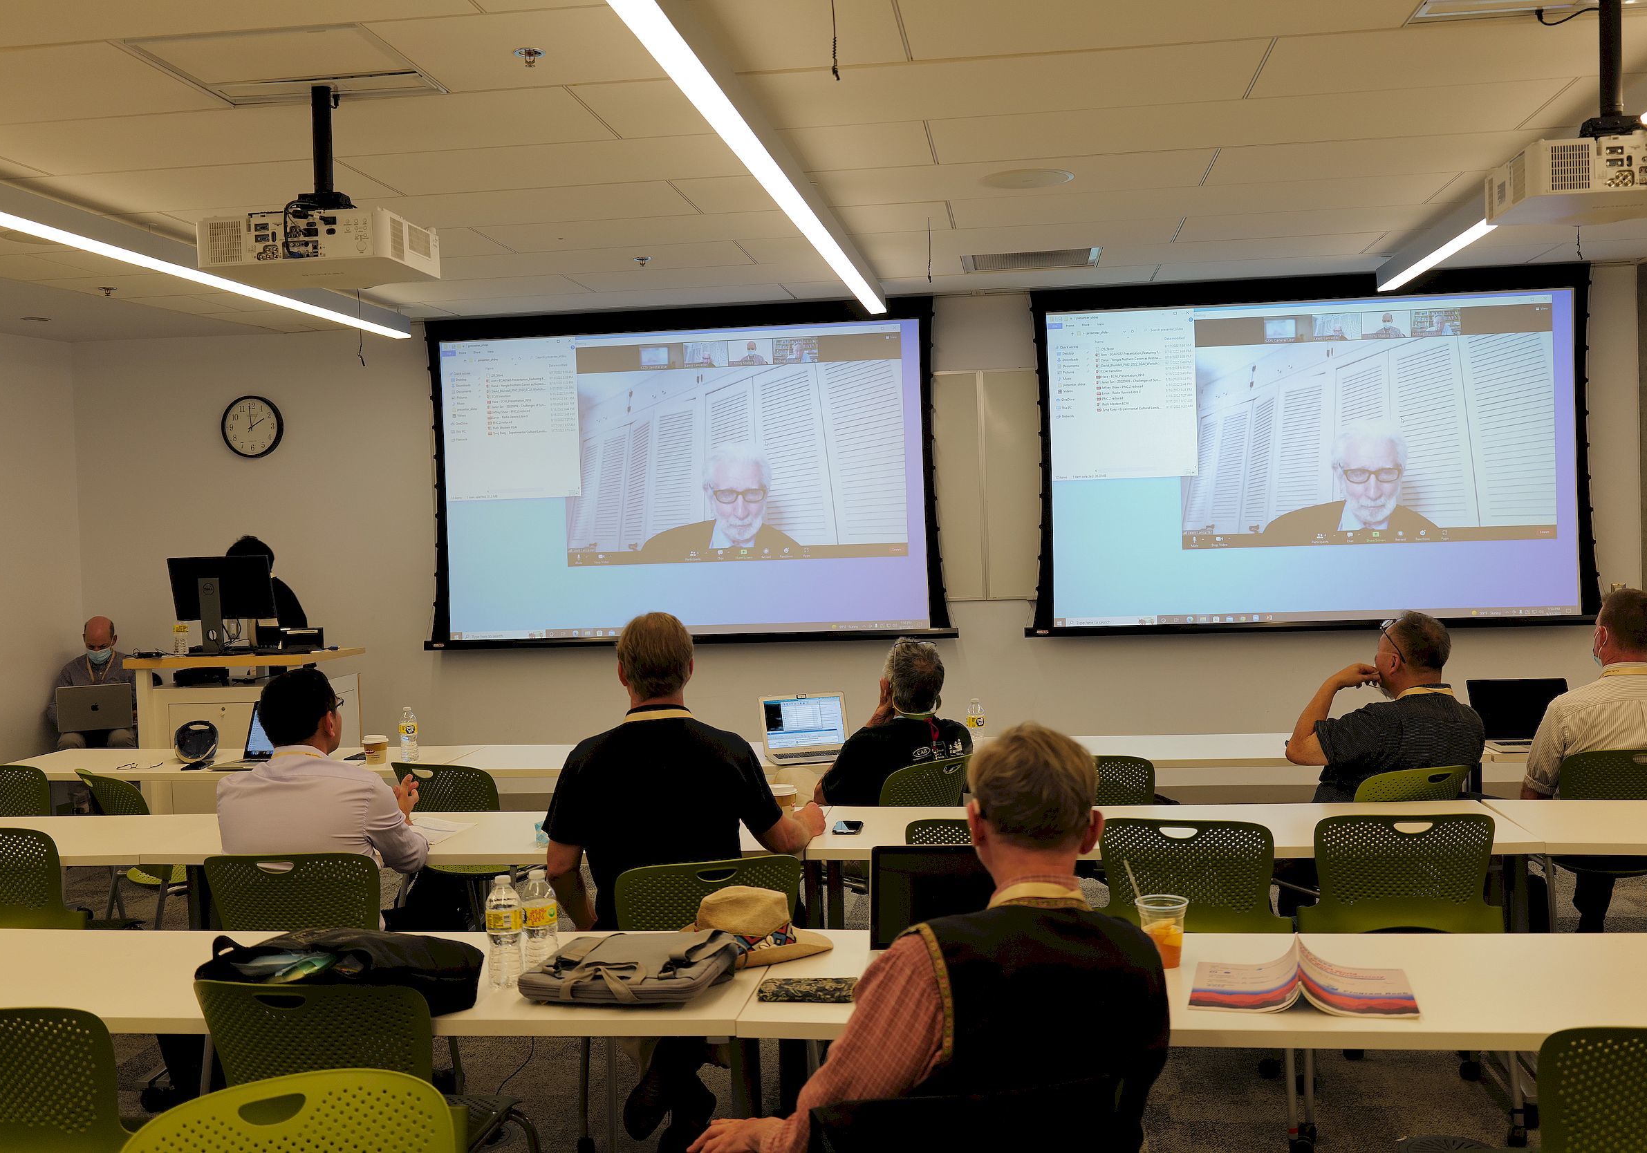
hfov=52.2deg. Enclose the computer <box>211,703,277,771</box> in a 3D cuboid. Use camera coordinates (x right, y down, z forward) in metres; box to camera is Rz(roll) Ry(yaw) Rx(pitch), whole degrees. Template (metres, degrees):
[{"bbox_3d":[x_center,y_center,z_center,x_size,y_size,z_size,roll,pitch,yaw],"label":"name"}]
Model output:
[{"bbox_3d":[-2.049,0.596,6.260,0.330,0.224,0.312,-1,2,13],"label":"computer"}]

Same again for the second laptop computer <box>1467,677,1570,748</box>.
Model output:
[{"bbox_3d":[2.440,0.474,5.766,0.348,0.220,0.330,-2,2,7],"label":"second laptop computer"}]

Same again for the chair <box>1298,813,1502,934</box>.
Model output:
[{"bbox_3d":[1.472,0.985,4.366,0.530,0.820,0.540,-2,2,7],"label":"chair"}]

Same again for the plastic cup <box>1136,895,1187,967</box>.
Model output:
[{"bbox_3d":[0.625,0.658,3.108,0.098,0.120,0.098,-2,2,7],"label":"plastic cup"}]

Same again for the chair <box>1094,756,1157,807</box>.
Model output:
[{"bbox_3d":[0.848,0.967,5.546,0.570,0.820,0.550,-2,2,7],"label":"chair"}]

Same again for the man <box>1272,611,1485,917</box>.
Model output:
[{"bbox_3d":[1.544,0.741,4.973,0.620,1.265,0.770,-3,2,-36],"label":"man"}]

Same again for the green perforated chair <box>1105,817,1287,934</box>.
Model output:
[{"bbox_3d":[0.971,0.992,4.301,0.520,0.830,0.560,-1,2,23],"label":"green perforated chair"}]

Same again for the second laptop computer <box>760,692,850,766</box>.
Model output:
[{"bbox_3d":[-0.031,0.542,5.976,0.325,0.216,0.310,-2,2,-16],"label":"second laptop computer"}]

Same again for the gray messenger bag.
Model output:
[{"bbox_3d":[-0.343,0.723,3.107,0.350,0.070,0.315,-1,2,12],"label":"gray messenger bag"}]

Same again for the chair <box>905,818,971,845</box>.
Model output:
[{"bbox_3d":[0.467,1.005,4.425,0.520,0.830,0.560,-2,2,5],"label":"chair"}]

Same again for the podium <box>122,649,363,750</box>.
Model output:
[{"bbox_3d":[-2.741,0.885,8.296,1.000,1.037,0.780,-2,2,7],"label":"podium"}]

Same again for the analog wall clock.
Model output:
[{"bbox_3d":[-3.144,-0.824,9.263,0.338,0.338,0.050,-2,2,7],"label":"analog wall clock"}]

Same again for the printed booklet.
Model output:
[{"bbox_3d":[0.836,0.693,2.944,0.375,0.063,0.288,-1,2,14],"label":"printed booklet"}]

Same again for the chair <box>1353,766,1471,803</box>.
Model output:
[{"bbox_3d":[1.619,0.950,4.961,0.520,0.830,0.560,-3,2,-25],"label":"chair"}]

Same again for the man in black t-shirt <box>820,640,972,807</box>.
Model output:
[{"bbox_3d":[0.228,0.801,5.468,0.620,1.200,0.820,-3,2,-25],"label":"man in black t-shirt"}]

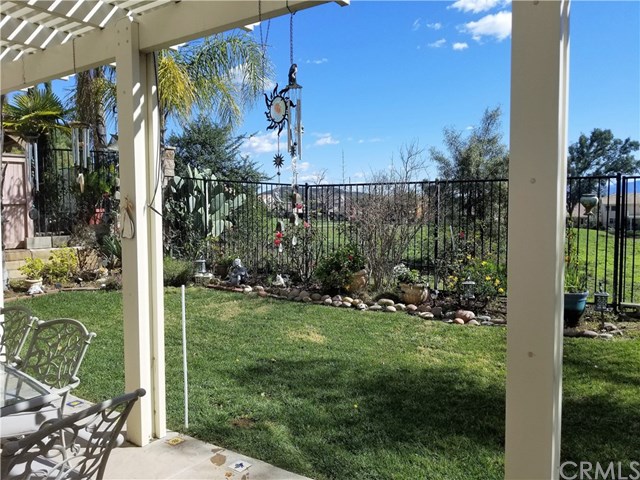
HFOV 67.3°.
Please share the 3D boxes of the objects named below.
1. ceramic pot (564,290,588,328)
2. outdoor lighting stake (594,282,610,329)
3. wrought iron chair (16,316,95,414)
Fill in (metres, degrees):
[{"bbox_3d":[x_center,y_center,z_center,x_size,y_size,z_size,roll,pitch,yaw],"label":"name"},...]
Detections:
[{"bbox_3d":[2.997,0.833,5.789,0.430,0.415,0.430,2,4,31],"label":"ceramic pot"},{"bbox_3d":[3.357,0.786,5.685,0.150,0.575,0.150,2,4,31],"label":"outdoor lighting stake"},{"bbox_3d":[-1.575,0.912,2.477,0.600,0.910,0.630,2,4,34],"label":"wrought iron chair"}]

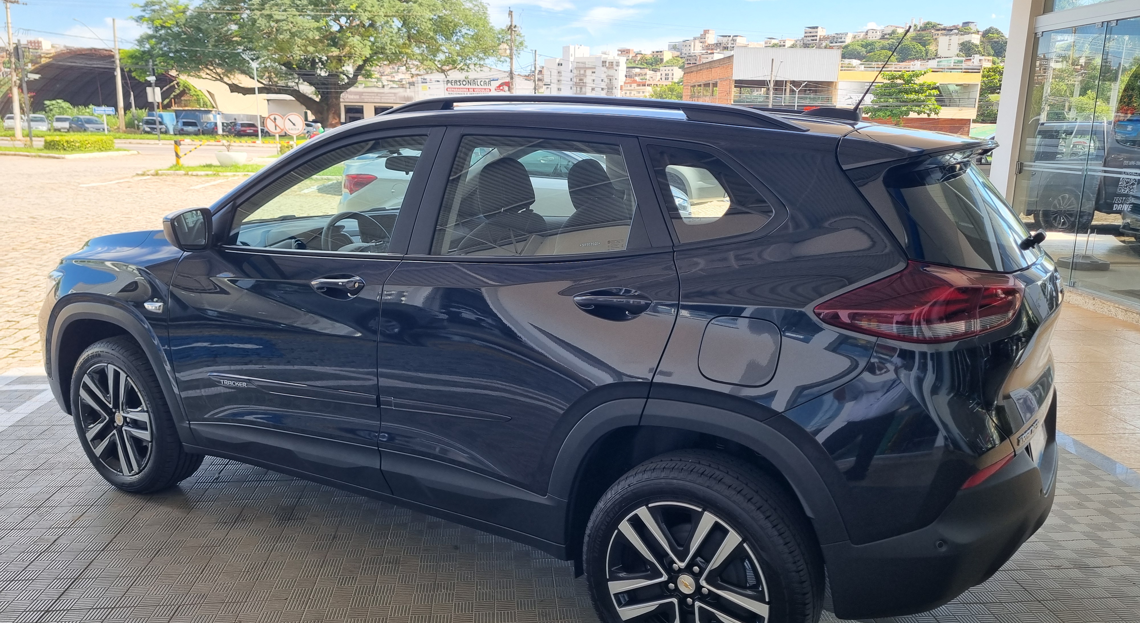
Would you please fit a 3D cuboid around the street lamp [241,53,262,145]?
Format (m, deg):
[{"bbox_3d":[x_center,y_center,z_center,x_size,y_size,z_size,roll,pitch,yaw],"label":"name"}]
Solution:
[{"bbox_3d":[-21.572,-14.543,58.506,1.600,6.030,0.350,-3,12,-20],"label":"street lamp"}]

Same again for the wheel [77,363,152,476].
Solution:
[{"bbox_3d":[-1.852,0.440,3.624,0.475,0.475,0.190,8,13,29],"label":"wheel"}]

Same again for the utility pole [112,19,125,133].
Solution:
[{"bbox_3d":[-37.143,-19.301,70.512,0.380,9.146,0.380,-5,13,-27],"label":"utility pole"}]

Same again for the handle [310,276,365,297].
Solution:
[{"bbox_3d":[-0.742,-0.081,2.783,0.235,0.075,0.060,8,13,29],"label":"handle"}]

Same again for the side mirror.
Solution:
[{"bbox_3d":[-1.336,-0.285,2.995,0.105,0.155,0.190,8,15,29],"label":"side mirror"}]

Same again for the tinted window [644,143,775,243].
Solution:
[{"bbox_3d":[0.367,-0.305,2.266,0.380,0.300,0.050,8,-10,26],"label":"tinted window"}]

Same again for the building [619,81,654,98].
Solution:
[{"bbox_3d":[28.009,-89.874,352.002,13.500,9.236,11.000,2,12,4],"label":"building"}]

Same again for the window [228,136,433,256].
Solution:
[{"bbox_3d":[-0.840,-0.397,2.888,0.820,0.430,0.070,8,-5,29],"label":"window"}]

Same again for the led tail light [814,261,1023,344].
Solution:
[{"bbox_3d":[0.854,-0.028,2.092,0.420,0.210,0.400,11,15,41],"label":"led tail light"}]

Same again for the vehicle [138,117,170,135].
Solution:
[{"bbox_3d":[-34.899,-15.557,72.000,1.720,1.500,4.000,-2,12,-13],"label":"vehicle"}]

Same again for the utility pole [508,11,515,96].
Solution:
[{"bbox_3d":[-4.759,-19.215,69.136,0.400,10.000,0.400,-1,13,-4],"label":"utility pole"}]

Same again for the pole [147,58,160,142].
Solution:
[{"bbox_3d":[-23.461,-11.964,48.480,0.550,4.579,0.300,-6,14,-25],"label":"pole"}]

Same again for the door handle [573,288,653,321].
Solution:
[{"bbox_3d":[0.114,-0.020,2.257,0.235,0.080,0.055,8,15,29],"label":"door handle"}]

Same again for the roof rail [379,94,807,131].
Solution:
[{"bbox_3d":[-0.019,-0.612,2.641,1.500,0.100,0.075,8,13,29],"label":"roof rail"}]

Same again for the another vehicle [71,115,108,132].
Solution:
[{"bbox_3d":[-38.648,-15.021,69.000,4.250,1.480,1.750,11,17,38],"label":"another vehicle"}]

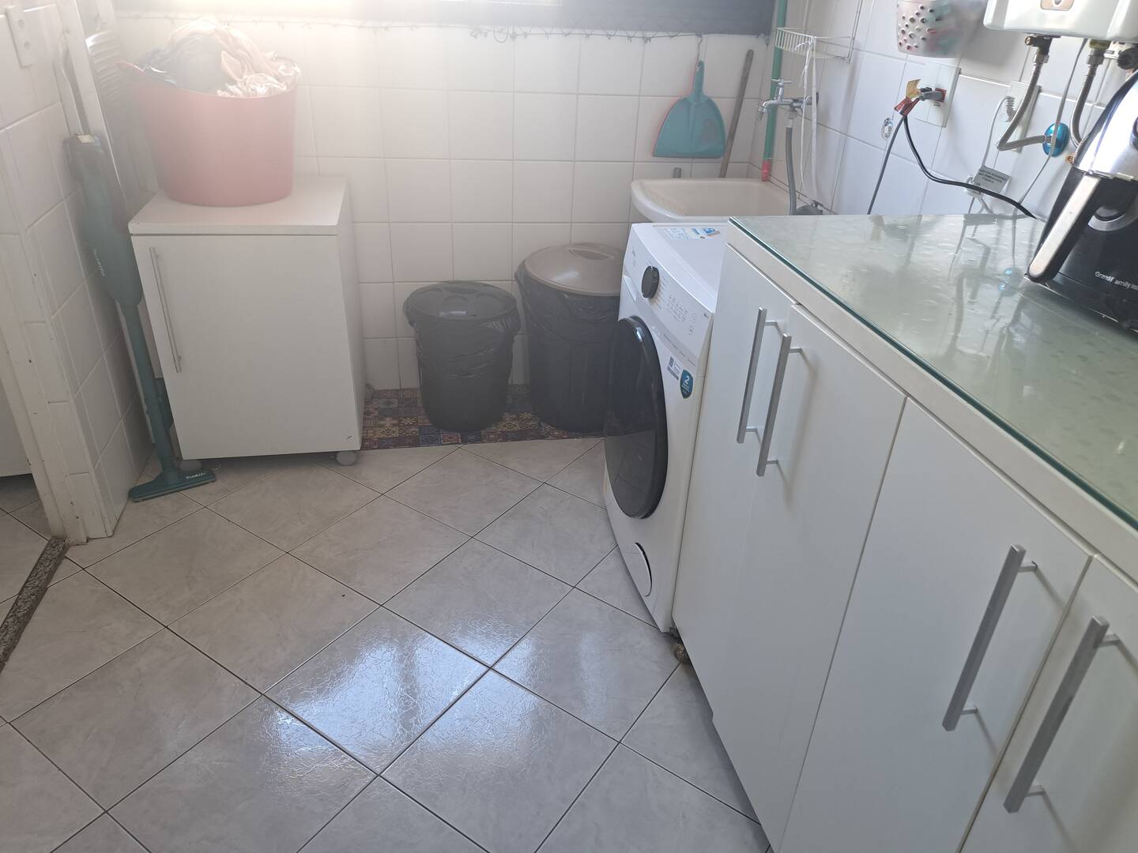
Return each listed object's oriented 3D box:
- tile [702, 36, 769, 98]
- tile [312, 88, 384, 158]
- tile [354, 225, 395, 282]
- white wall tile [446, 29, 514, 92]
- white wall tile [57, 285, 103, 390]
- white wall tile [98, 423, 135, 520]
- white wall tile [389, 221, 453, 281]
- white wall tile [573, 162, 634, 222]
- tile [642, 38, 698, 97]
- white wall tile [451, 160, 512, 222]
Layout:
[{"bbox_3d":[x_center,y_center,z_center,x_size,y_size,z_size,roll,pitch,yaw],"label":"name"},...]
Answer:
[{"bbox_3d":[0.535,-1.169,2.552,0.202,0.202,0.010,-3,30,-11],"label":"tile"},{"bbox_3d":[-0.670,-0.922,2.400,0.200,0.200,0.010,-3,30,-11],"label":"tile"},{"bbox_3d":[-0.693,-0.574,2.616,0.200,0.200,0.010,-3,30,-11],"label":"tile"},{"bbox_3d":[-0.265,-1.107,2.382,0.200,0.176,0.010,-3,30,-11],"label":"white wall tile"},{"bbox_3d":[-1.211,-0.228,1.957,0.010,0.200,0.200,-3,30,-11],"label":"white wall tile"},{"bbox_3d":[-1.227,0.121,2.147,0.010,0.202,0.200,-3,30,-11],"label":"white wall tile"},{"bbox_3d":[-0.494,-0.584,2.655,0.200,0.200,0.010,-3,30,-11],"label":"white wall tile"},{"bbox_3d":[0.113,-0.792,2.672,0.200,0.200,0.010,-3,30,-11],"label":"white wall tile"},{"bbox_3d":[0.333,-1.149,2.515,0.200,0.185,0.010,-3,30,-11],"label":"tile"},{"bbox_3d":[-0.285,-0.771,2.594,0.200,0.200,0.010,-3,30,-11],"label":"white wall tile"}]

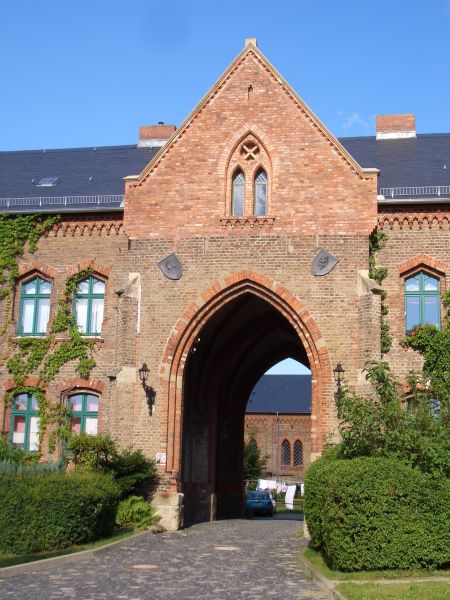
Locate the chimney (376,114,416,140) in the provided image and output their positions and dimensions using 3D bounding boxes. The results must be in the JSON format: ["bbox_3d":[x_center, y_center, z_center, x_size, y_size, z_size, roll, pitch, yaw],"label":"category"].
[{"bbox_3d":[5.294,-5.232,26.242,1.168,0.783,0.650,0,-9,12],"label":"chimney"}]

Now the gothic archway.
[{"bbox_3d":[0.570,2.536,21.850,4.300,6.500,1.200,0,-9,12],"label":"gothic archway"}]

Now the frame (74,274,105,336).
[{"bbox_3d":[-3.810,0.116,23.946,0.890,1.760,0.140,0,-9,12],"label":"frame"}]

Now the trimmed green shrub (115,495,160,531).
[{"bbox_3d":[-2.108,5.111,20.434,0.980,0.840,0.900,0,-9,12],"label":"trimmed green shrub"}]

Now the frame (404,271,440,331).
[{"bbox_3d":[5.123,0.115,22.030,0.890,1.700,0.140,0,-9,12],"label":"frame"}]

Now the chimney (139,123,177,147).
[{"bbox_3d":[-2.126,-5.260,27.838,1.227,0.750,0.650,0,-9,12],"label":"chimney"}]

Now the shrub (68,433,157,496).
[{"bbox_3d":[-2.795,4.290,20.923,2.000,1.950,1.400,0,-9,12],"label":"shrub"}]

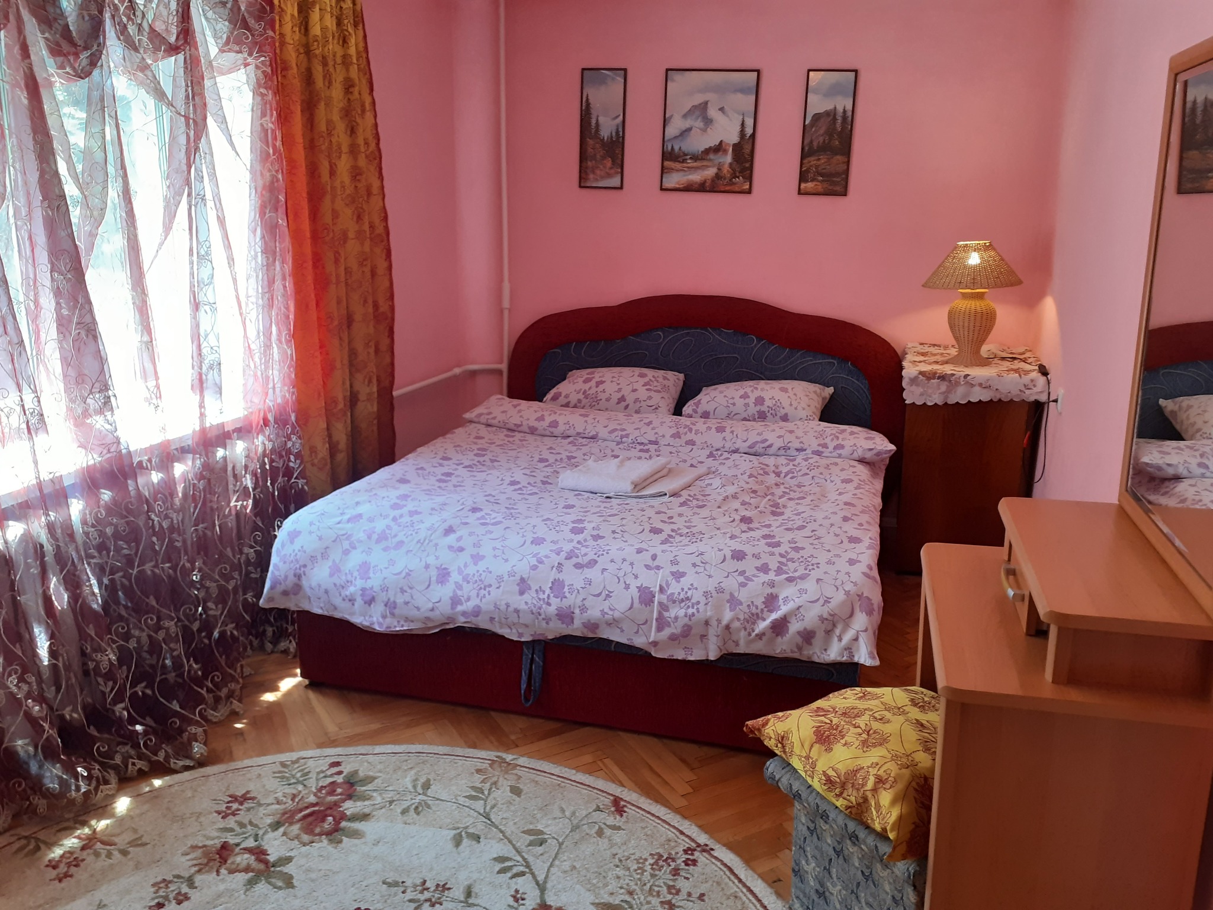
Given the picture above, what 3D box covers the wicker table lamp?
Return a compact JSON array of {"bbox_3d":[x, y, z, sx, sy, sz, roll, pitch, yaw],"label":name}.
[{"bbox_3d":[1.484,-0.615,3.858,0.376,0.476,0.376,5,15,15],"label":"wicker table lamp"}]

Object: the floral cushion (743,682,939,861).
[{"bbox_3d":[0.540,0.539,1.772,0.390,0.130,0.390,-8,22,-31],"label":"floral cushion"}]

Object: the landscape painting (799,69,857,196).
[{"bbox_3d":[0.955,-1.387,4.086,0.207,0.512,0.020,5,15,15],"label":"landscape painting"}]

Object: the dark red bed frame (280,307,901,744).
[{"bbox_3d":[0.132,0.030,3.565,1.840,1.040,2.097,5,15,15],"label":"dark red bed frame"}]

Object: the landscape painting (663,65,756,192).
[{"bbox_3d":[0.457,-1.437,4.213,0.412,0.515,0.020,5,15,15],"label":"landscape painting"}]

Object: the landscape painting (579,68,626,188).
[{"bbox_3d":[-0.017,-1.490,4.333,0.209,0.521,0.020,5,15,15],"label":"landscape painting"}]

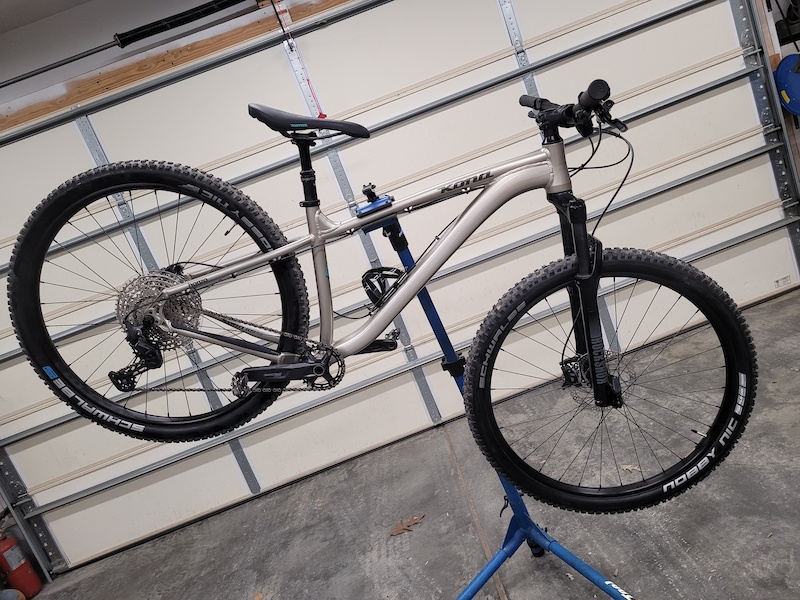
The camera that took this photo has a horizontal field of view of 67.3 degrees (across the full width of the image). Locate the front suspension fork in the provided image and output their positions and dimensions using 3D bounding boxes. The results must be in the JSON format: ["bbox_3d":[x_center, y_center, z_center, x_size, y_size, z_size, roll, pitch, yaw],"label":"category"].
[{"bbox_3d":[0.457,-0.001,1.501,0.112,0.545,0.180,-11,15,6],"label":"front suspension fork"}]

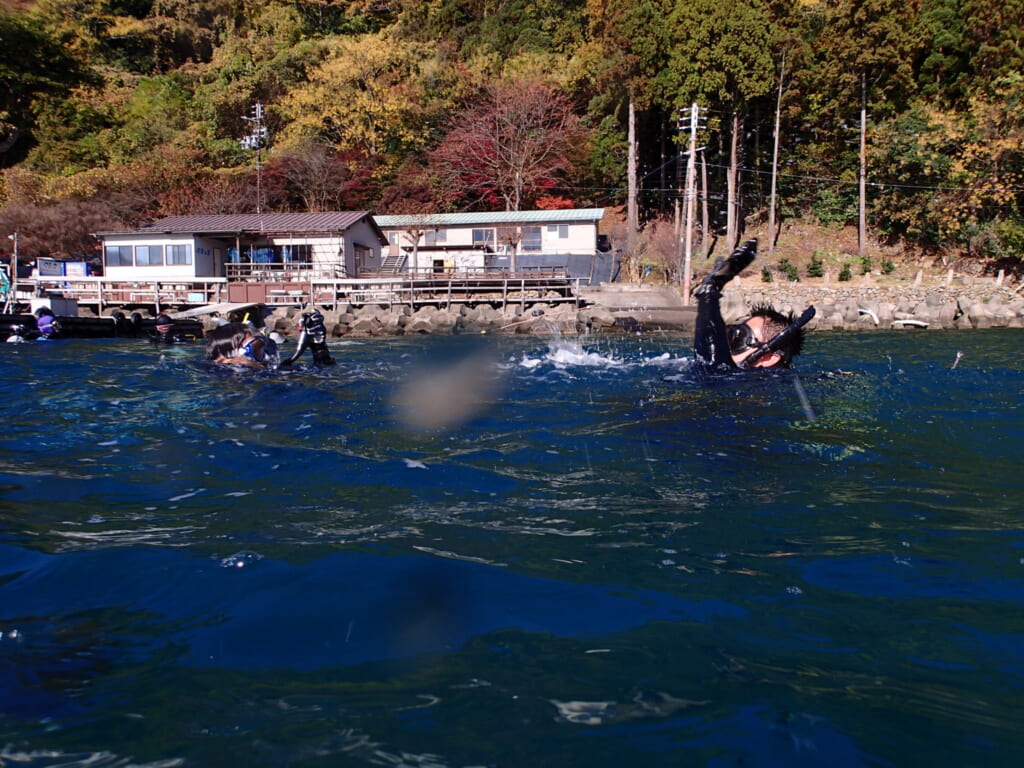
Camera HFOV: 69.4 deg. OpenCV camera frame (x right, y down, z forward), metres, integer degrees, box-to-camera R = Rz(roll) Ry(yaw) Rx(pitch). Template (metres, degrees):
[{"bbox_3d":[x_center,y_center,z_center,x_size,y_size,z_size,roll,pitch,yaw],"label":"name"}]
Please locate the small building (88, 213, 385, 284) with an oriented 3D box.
[{"bbox_3d":[-17.096,-8.741,48.309,15.820,4.580,7.800,0,4,7],"label":"small building"}]

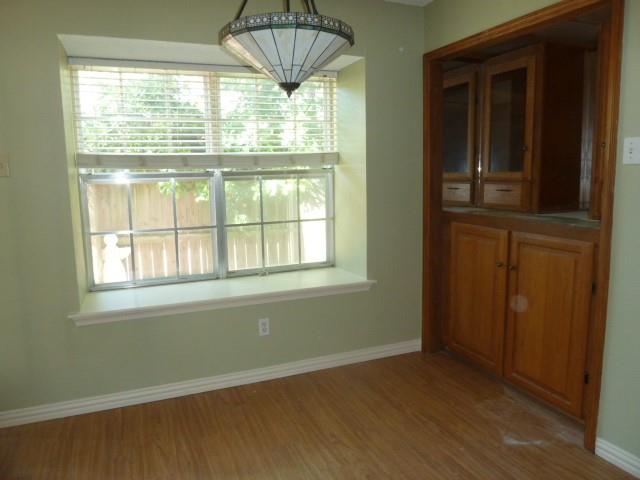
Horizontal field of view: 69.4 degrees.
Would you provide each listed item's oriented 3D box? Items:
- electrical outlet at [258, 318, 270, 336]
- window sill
[{"bbox_3d":[-0.360,0.569,3.000,0.070,0.114,0.008,-4,8,-21],"label":"electrical outlet"},{"bbox_3d":[-0.598,0.354,3.153,1.905,0.072,0.599,-4,8,-21],"label":"window sill"}]

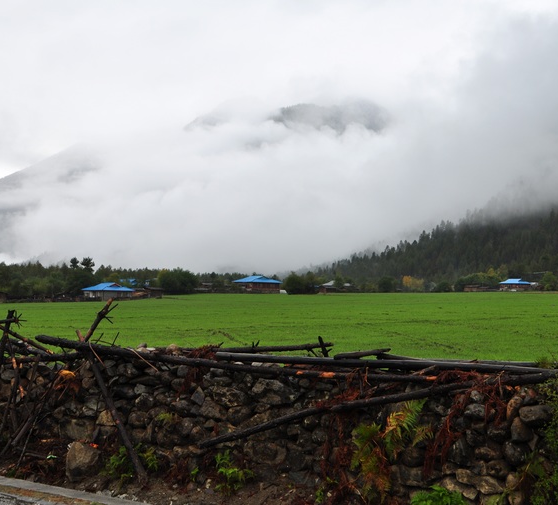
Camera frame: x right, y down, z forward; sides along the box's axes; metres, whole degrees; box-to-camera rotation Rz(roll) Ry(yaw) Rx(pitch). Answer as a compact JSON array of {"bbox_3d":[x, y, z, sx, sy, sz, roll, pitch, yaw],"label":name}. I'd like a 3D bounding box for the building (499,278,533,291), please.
[{"bbox_3d":[99.535,13.594,355.000,9.000,5.100,10.000,2,-3,-39],"label":"building"}]

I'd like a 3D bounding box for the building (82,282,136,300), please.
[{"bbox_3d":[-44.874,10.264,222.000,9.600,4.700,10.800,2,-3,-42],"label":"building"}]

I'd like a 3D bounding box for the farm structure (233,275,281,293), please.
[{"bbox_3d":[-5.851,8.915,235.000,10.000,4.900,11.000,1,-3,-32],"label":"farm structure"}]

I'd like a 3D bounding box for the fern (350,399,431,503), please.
[{"bbox_3d":[0.767,1.350,5.750,0.460,0.650,0.330,-1,-3,32],"label":"fern"}]

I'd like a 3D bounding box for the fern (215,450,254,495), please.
[{"bbox_3d":[-0.335,1.656,6.350,0.250,0.310,0.210,-1,-3,32],"label":"fern"}]

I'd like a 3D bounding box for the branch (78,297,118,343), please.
[{"bbox_3d":[-1.541,0.580,7.200,0.320,0.370,0.170,-1,-3,32],"label":"branch"}]

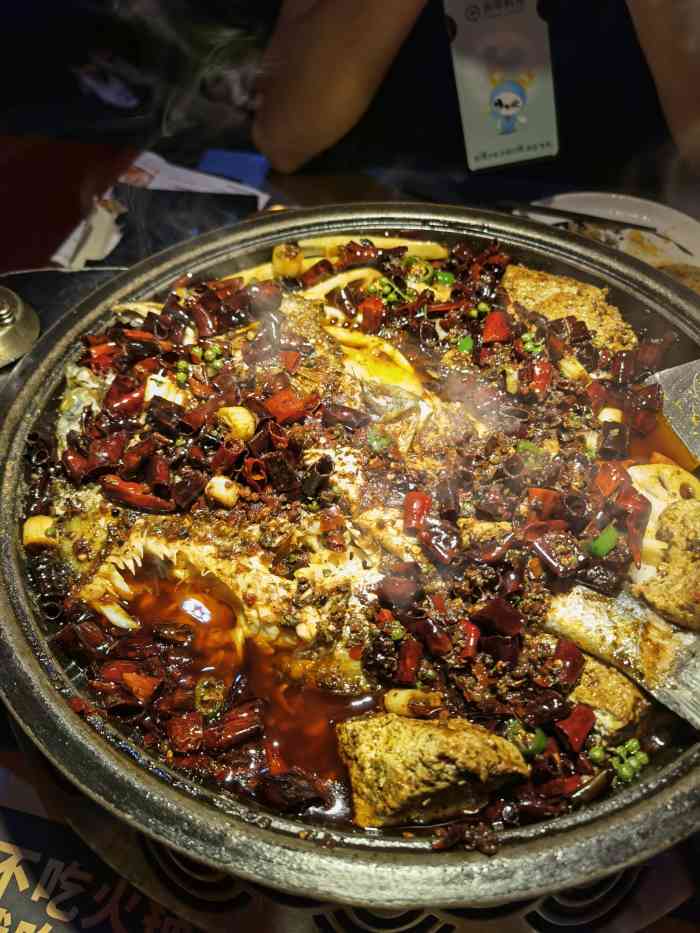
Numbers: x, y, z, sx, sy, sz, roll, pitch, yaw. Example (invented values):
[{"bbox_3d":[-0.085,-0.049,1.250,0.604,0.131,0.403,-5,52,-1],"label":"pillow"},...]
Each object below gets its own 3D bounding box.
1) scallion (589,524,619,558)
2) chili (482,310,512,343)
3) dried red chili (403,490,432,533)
[{"bbox_3d":[0.120,0.035,0.342,0.009,0.005,0.015,36,60,26],"label":"scallion"},{"bbox_3d":[0.088,-0.084,0.437,0.015,0.011,0.017,9,52,8],"label":"chili"},{"bbox_3d":[0.032,0.021,0.348,0.013,0.011,0.017,5,52,5],"label":"dried red chili"}]

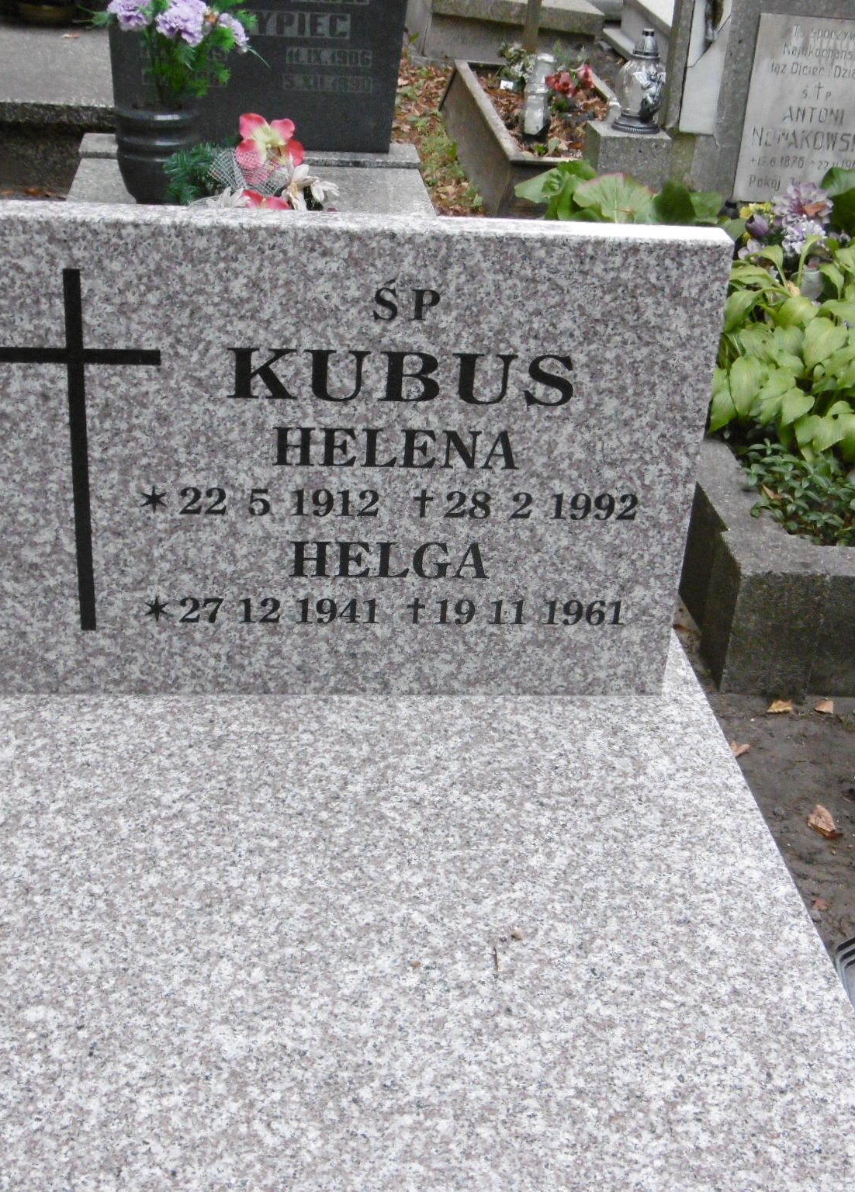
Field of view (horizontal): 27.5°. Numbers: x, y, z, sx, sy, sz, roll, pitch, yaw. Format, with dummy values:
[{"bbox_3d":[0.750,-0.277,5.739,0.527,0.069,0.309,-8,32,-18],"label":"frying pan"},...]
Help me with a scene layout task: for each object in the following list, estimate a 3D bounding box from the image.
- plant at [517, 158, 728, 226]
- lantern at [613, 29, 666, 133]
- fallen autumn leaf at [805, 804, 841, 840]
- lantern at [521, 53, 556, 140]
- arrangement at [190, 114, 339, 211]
[{"bbox_3d":[0.423,-0.854,3.850,0.440,0.220,0.330,1,29,-6],"label":"plant"},{"bbox_3d":[0.530,-1.284,4.343,0.128,0.237,0.128,3,29,-2],"label":"lantern"},{"bbox_3d":[0.558,0.320,2.460,0.050,0.020,0.065,0,29,-7],"label":"fallen autumn leaf"},{"bbox_3d":[0.336,-1.501,5.241,0.098,0.243,0.098,1,29,-6],"label":"lantern"},{"bbox_3d":[-0.348,-0.907,3.720,0.310,0.220,0.220,1,29,-6],"label":"arrangement"}]

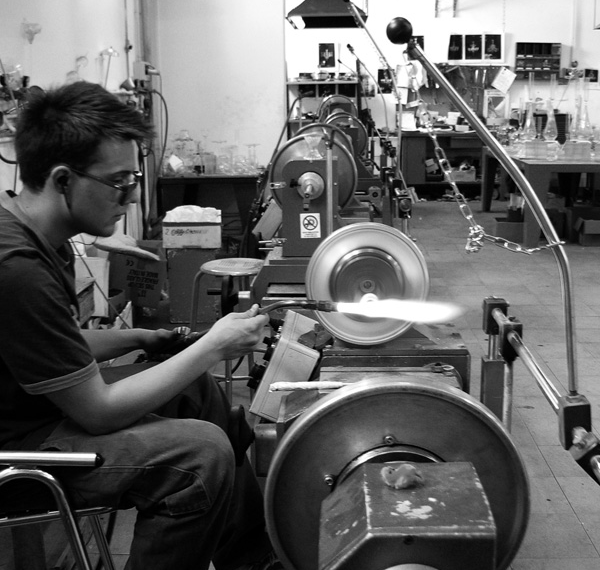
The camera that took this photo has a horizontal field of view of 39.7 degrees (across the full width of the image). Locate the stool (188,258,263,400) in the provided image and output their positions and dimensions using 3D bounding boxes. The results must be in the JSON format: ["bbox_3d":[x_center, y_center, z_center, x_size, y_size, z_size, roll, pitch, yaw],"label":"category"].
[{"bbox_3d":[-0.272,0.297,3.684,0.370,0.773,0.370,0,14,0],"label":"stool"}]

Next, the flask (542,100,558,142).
[{"bbox_3d":[2.868,-1.874,9.470,0.177,0.464,0.177,0,14,2],"label":"flask"}]

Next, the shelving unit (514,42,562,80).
[{"bbox_3d":[3.074,-2.887,10.725,0.581,0.463,0.200,0,14,2],"label":"shelving unit"}]

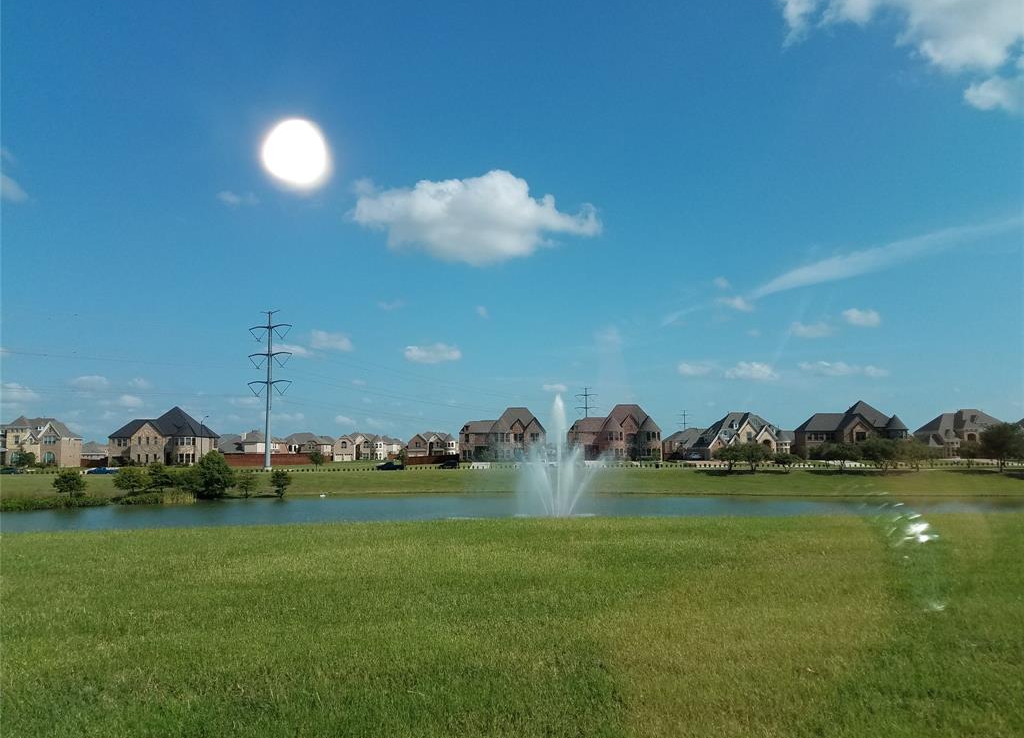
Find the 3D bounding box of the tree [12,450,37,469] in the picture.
[{"bbox_3d":[-102.685,19.060,162.000,5.060,4.190,4.910,-1,-6,0],"label":"tree"}]

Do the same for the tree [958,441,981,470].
[{"bbox_3d":[87.632,16.335,146.998,4.580,5.690,4.450,-1,-6,0],"label":"tree"}]

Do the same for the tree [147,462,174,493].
[{"bbox_3d":[-49.816,15.377,109.000,3.970,4.540,3.970,-1,-6,0],"label":"tree"}]

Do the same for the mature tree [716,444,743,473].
[{"bbox_3d":[39.026,16.059,138.000,4.670,5.380,4.670,-1,-6,0],"label":"mature tree"}]

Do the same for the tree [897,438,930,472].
[{"bbox_3d":[72.041,15.386,138.000,6.100,6.190,6.100,-1,-6,0],"label":"tree"}]

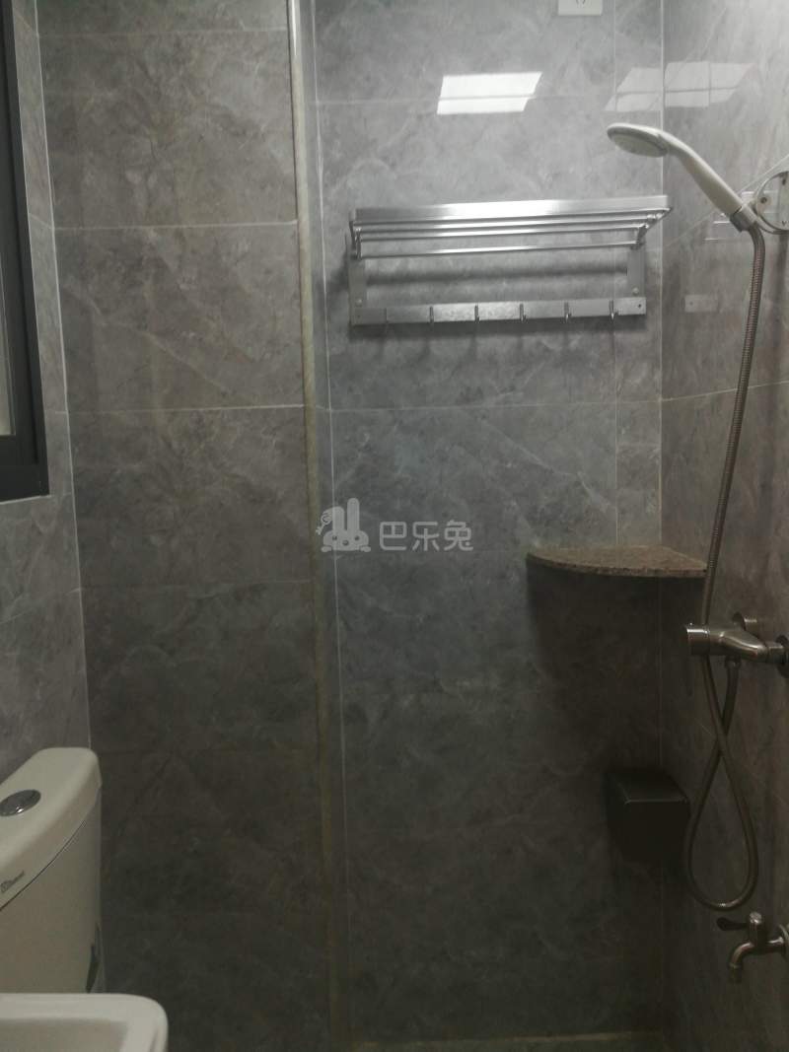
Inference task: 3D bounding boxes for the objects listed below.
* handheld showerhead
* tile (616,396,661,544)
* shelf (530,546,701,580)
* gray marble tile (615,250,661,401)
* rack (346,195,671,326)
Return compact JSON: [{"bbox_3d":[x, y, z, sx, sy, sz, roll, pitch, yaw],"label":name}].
[{"bbox_3d":[0.387,-0.472,1.046,0.232,0.058,0.088,34,5,-3],"label":"handheld showerhead"},{"bbox_3d":[0.507,-0.105,1.641,0.092,0.300,0.012,-2,6,0],"label":"tile"},{"bbox_3d":[0.418,0.070,1.525,0.278,0.019,0.260,-2,6,0],"label":"shelf"},{"bbox_3d":[0.498,-0.405,1.611,0.092,0.300,0.012,-2,6,0],"label":"gray marble tile"},{"bbox_3d":[0.207,-0.490,1.493,0.597,0.183,0.210,-2,6,0],"label":"rack"}]

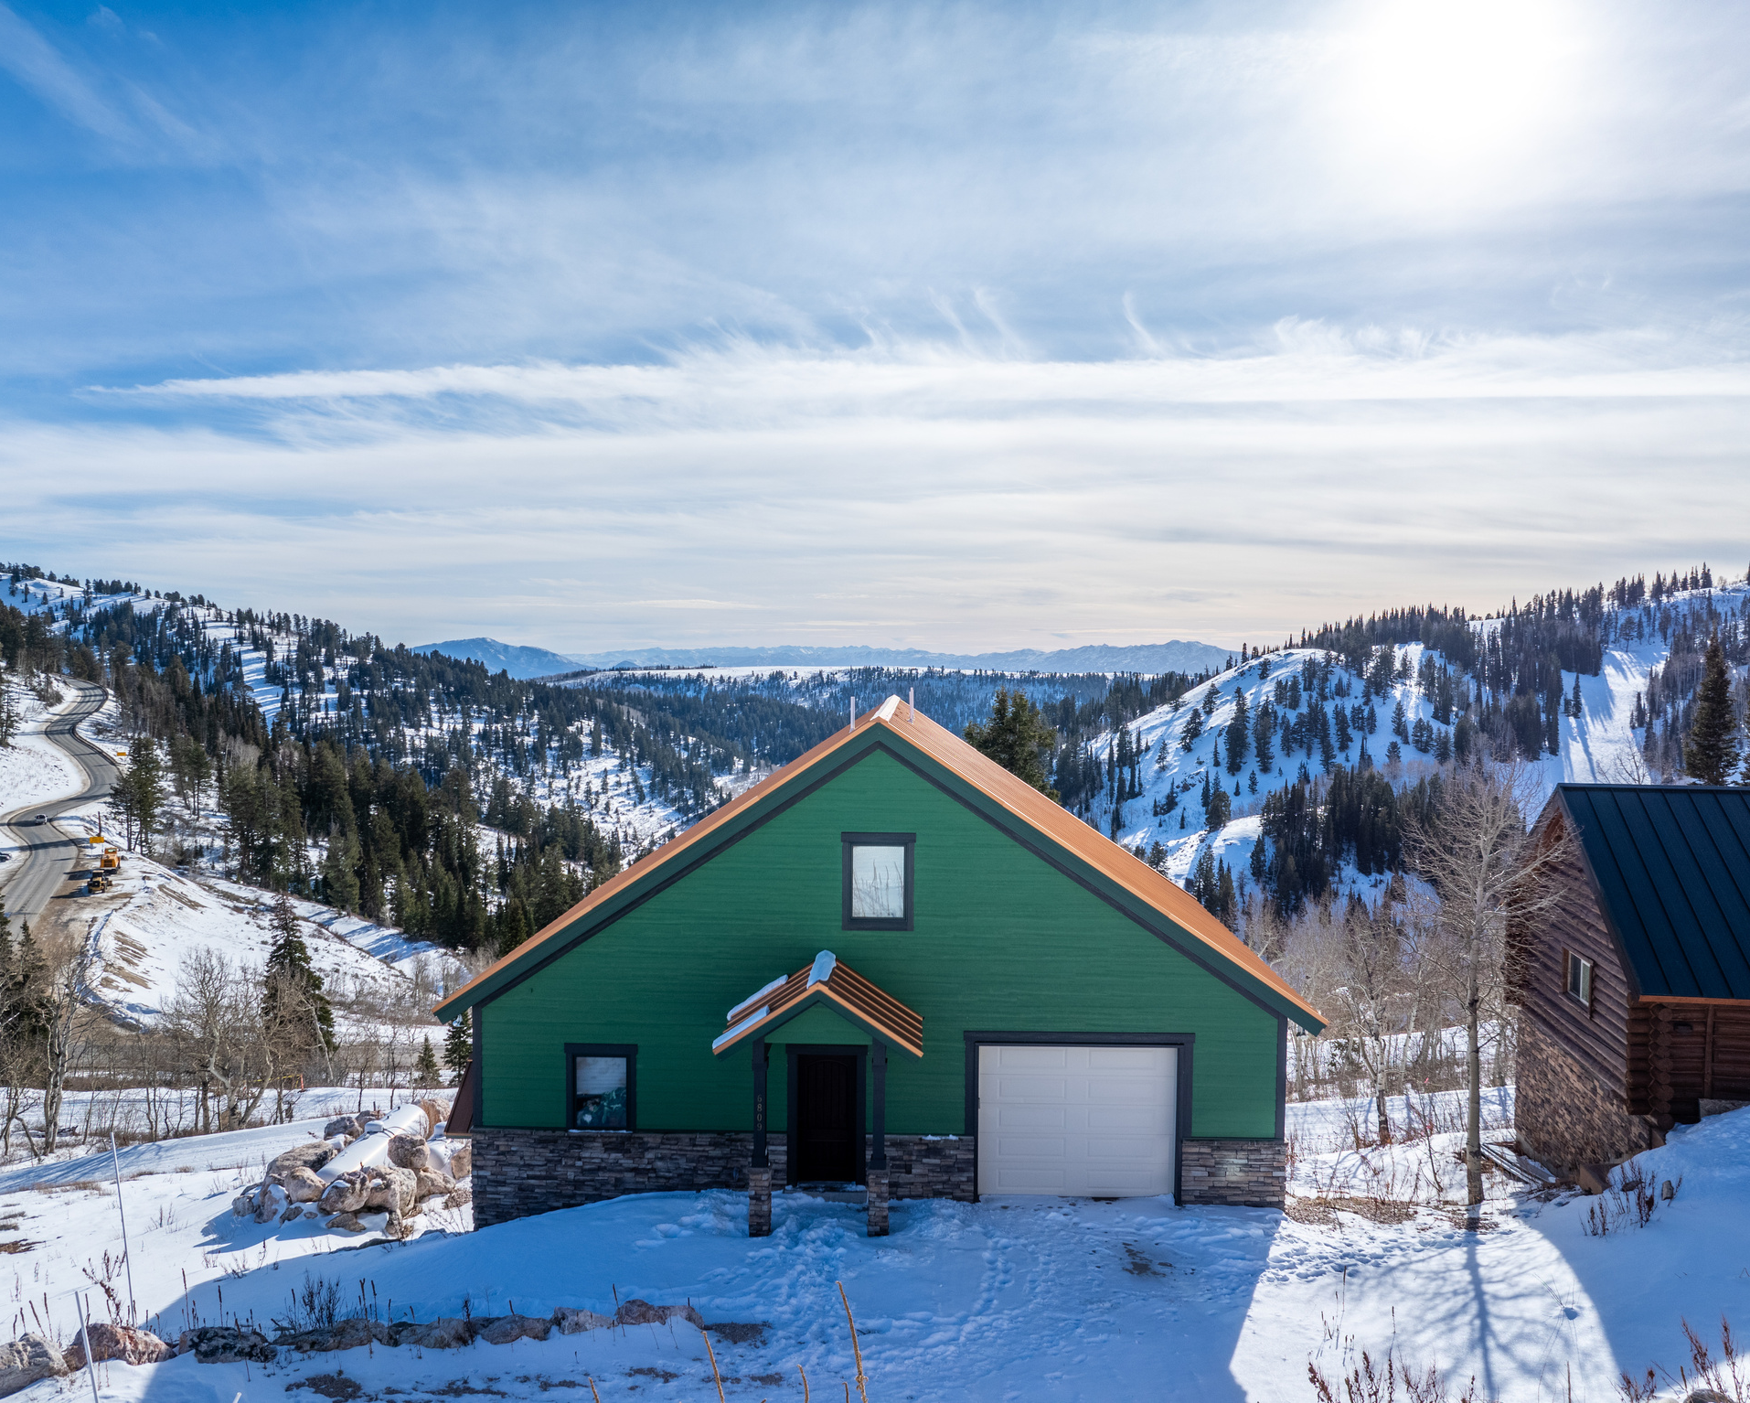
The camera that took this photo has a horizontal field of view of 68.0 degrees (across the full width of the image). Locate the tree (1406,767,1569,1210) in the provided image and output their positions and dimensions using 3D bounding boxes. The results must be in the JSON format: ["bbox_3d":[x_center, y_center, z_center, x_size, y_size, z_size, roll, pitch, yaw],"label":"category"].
[{"bbox_3d":[9.755,4.491,20.600,2.625,7.142,2.625,0,2,0],"label":"tree"}]

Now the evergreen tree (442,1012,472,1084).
[{"bbox_3d":[-25.043,20.610,78.000,1.891,5.063,1.891,0,2,0],"label":"evergreen tree"}]

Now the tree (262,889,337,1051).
[{"bbox_3d":[-37.713,18.341,85.000,4.792,11.884,4.792,0,2,0],"label":"tree"}]

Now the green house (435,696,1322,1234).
[{"bbox_3d":[0.176,4.045,24.063,13.681,8.121,10.855,0,2,2],"label":"green house"}]

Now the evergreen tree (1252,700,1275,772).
[{"bbox_3d":[79.330,7.017,265.000,4.781,14.655,4.781,0,2,0],"label":"evergreen tree"}]

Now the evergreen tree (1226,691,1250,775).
[{"bbox_3d":[74.250,6.420,265.000,4.781,17.047,4.781,0,2,0],"label":"evergreen tree"}]

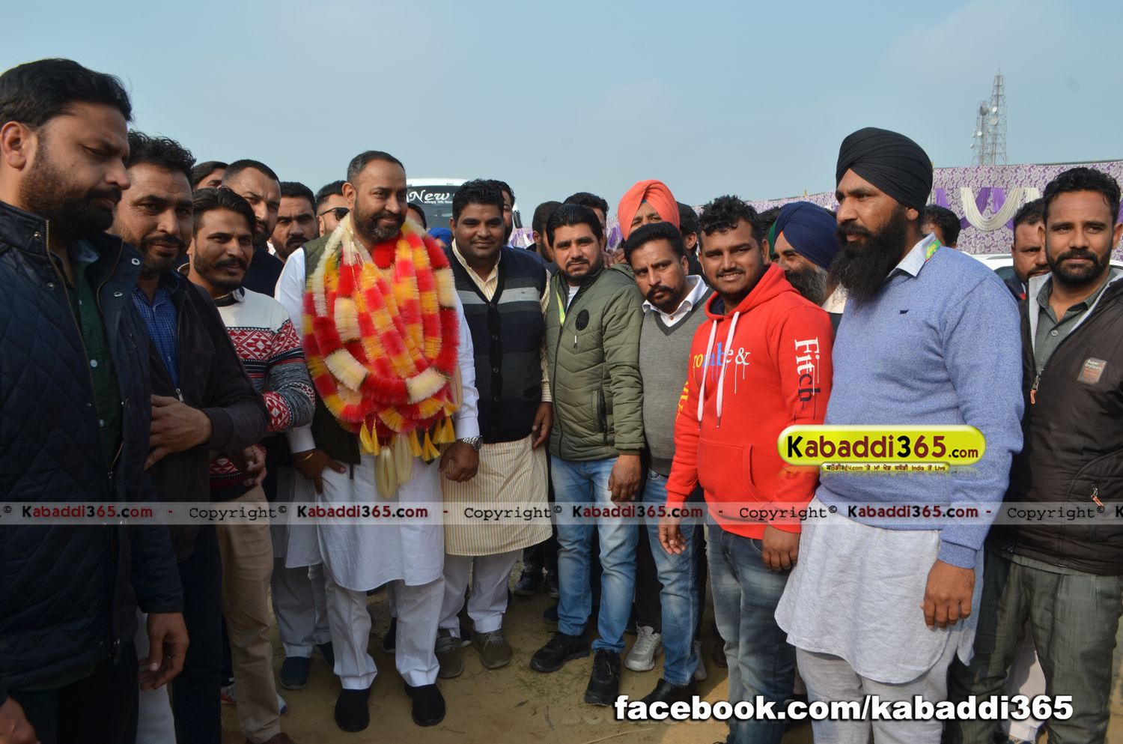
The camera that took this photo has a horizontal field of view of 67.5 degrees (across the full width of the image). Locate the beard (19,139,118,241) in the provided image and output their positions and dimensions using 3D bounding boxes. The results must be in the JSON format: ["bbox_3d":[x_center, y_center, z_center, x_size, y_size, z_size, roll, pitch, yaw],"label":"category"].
[{"bbox_3d":[-0.703,-0.259,1.200,0.120,0.130,0.135,12,10,10],"label":"beard"}]

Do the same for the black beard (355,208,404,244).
[{"bbox_3d":[-0.514,-0.407,2.360,0.140,0.105,0.115,-4,9,-30],"label":"black beard"}]

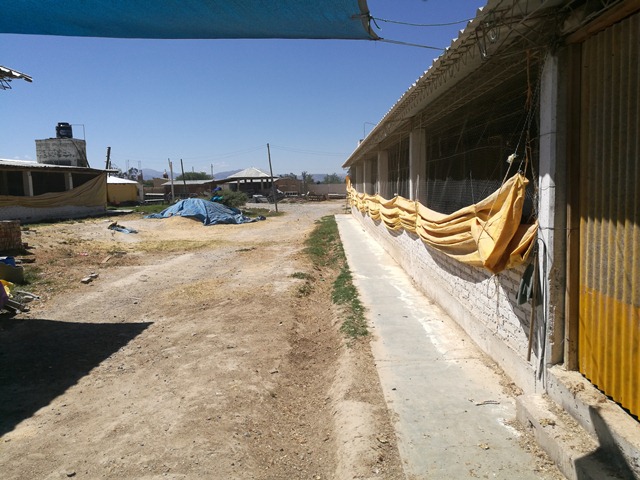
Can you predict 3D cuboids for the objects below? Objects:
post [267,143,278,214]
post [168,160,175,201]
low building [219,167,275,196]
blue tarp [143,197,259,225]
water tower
[{"bbox_3d":[-3.027,-4.009,32.247,0.160,4.410,0.160,-7,7,1],"label":"post"},{"bbox_3d":[-15.066,-5.882,50.718,0.200,4.650,0.200,-4,7,1],"label":"post"},{"bbox_3d":[-8.293,-6.694,60.000,5.600,4.000,5.600,-1,6,3],"label":"low building"},{"bbox_3d":[-5.734,-1.519,25.000,6.000,1.150,4.600,-2,6,-11],"label":"blue tarp"},{"bbox_3d":[-17.674,-4.813,34.000,2.600,6.200,1.800,-1,6,1],"label":"water tower"}]

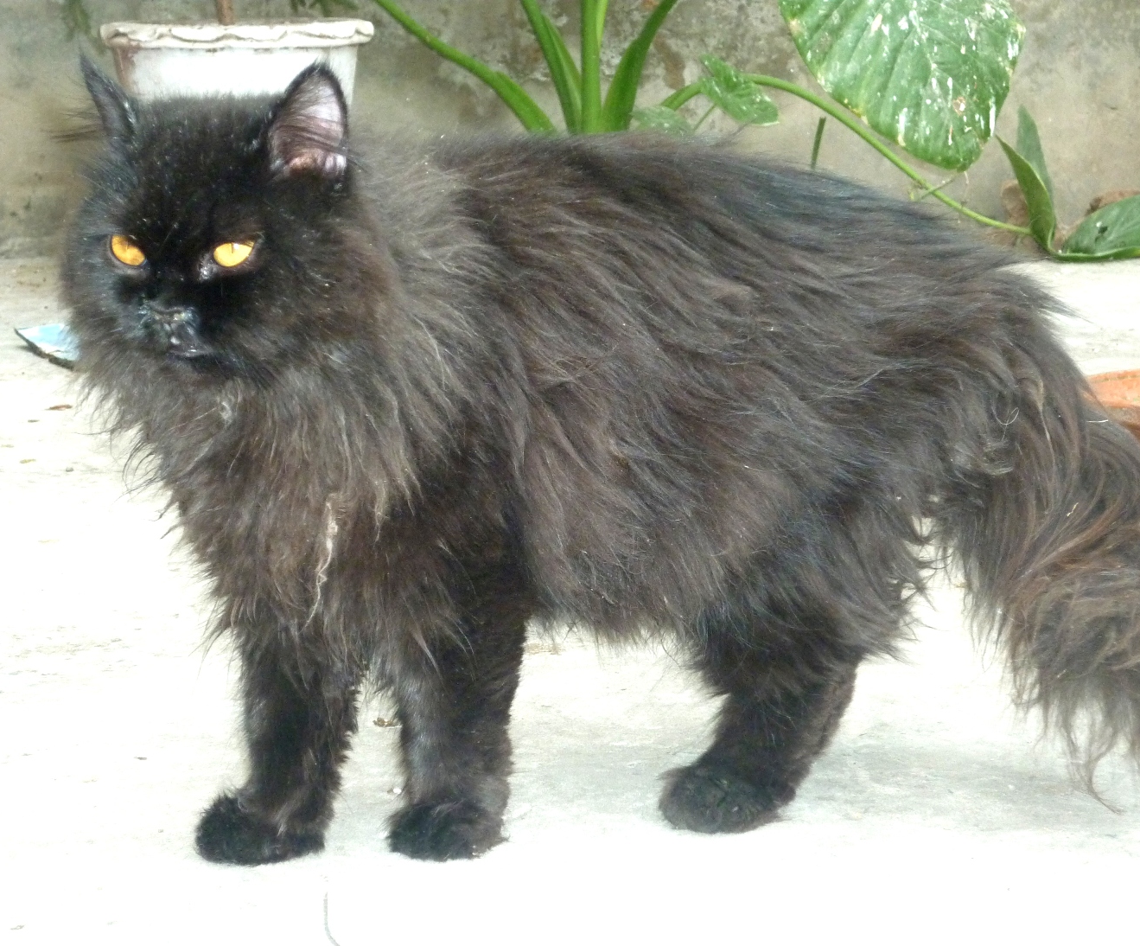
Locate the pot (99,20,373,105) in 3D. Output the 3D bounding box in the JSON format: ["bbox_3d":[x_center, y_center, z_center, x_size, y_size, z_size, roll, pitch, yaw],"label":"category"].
[{"bbox_3d":[-0.345,-0.330,3.263,0.283,0.276,0.283,0,10,0],"label":"pot"}]

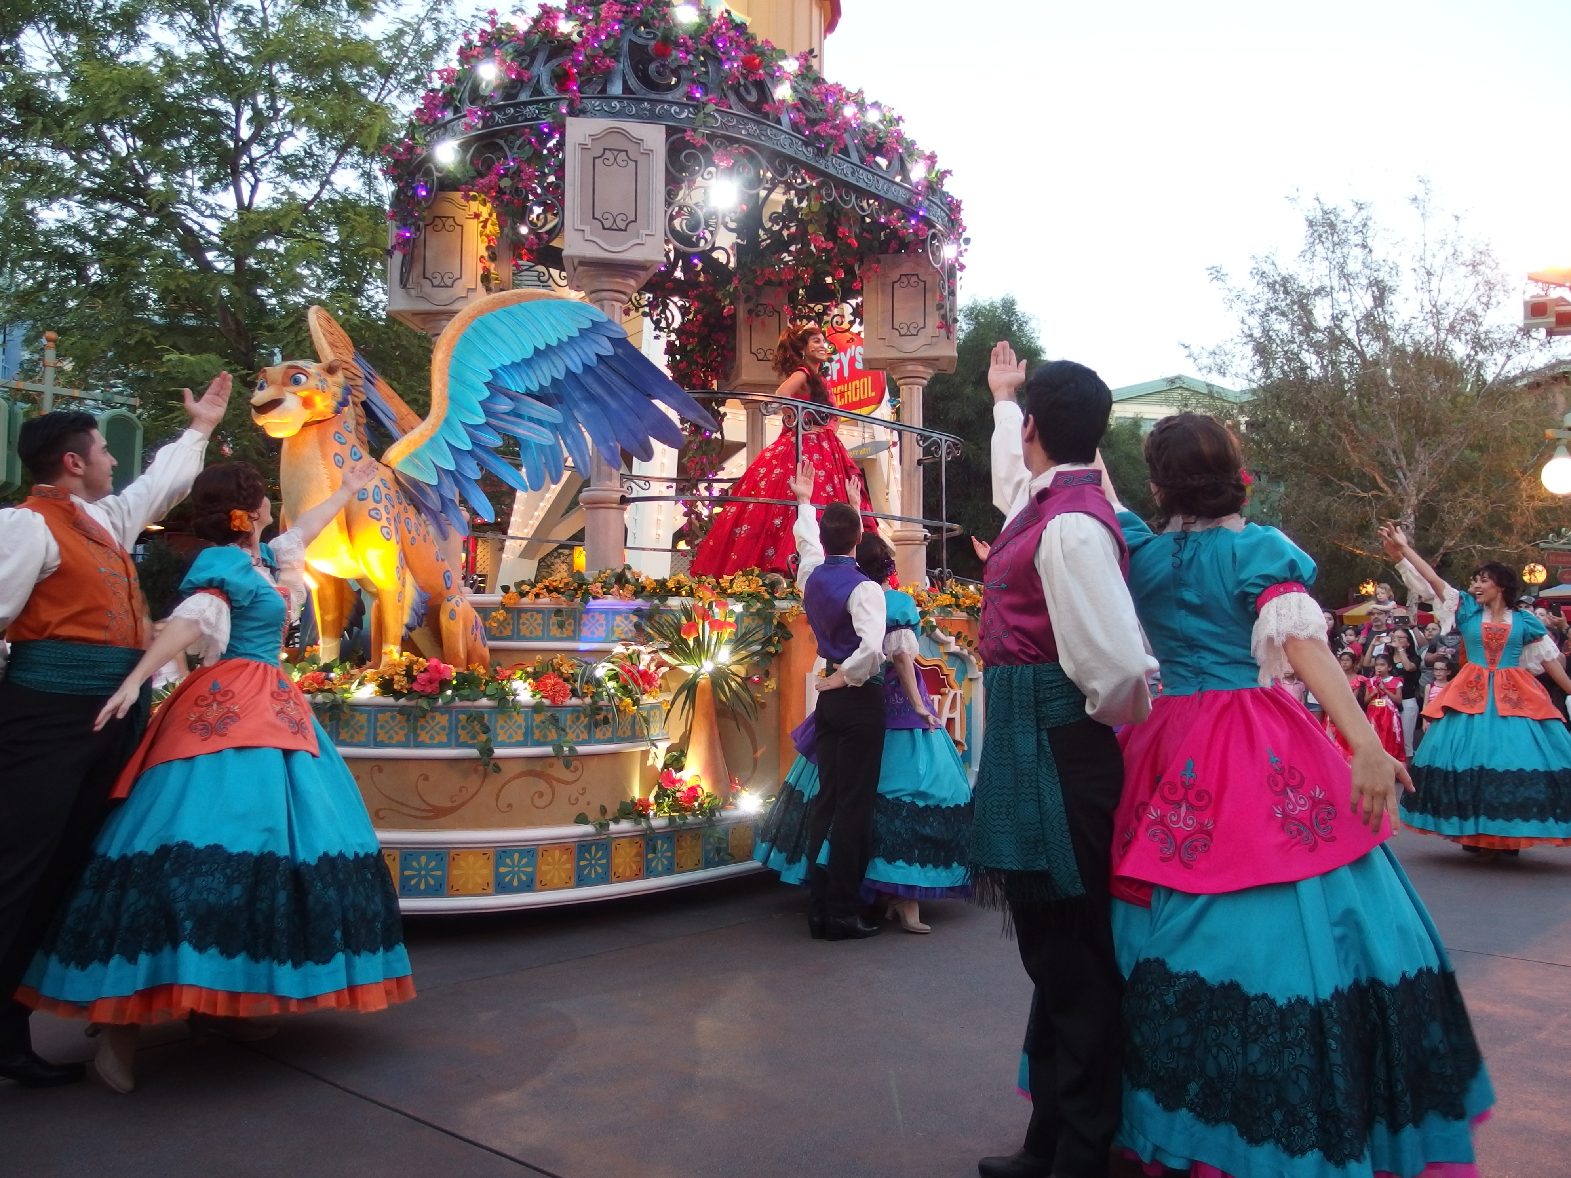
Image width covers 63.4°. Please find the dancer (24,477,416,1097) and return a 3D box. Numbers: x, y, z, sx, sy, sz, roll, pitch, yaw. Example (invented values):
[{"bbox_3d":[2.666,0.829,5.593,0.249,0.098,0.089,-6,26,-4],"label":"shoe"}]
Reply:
[{"bbox_3d":[-1.601,0.492,3.575,1.060,1.710,1.100,0,-4,-7],"label":"dancer"}]

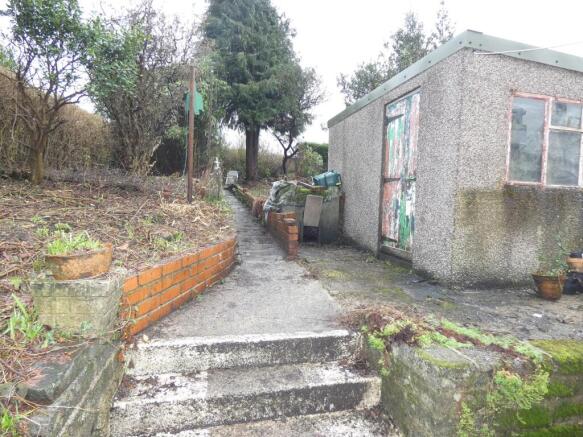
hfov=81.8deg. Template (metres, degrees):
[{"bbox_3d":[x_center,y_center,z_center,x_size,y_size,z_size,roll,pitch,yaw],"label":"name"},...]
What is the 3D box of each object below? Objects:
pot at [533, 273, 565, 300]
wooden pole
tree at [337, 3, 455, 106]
[{"bbox_3d":[2.175,0.584,2.850,0.230,0.210,0.230,2,4,0],"label":"pot"},{"bbox_3d":[-1.865,-1.581,6.300,0.095,2.540,0.095,3,4,0],"label":"wooden pole"},{"bbox_3d":[3.750,-4.250,12.600,4.200,7.400,4.000,2,4,0],"label":"tree"}]

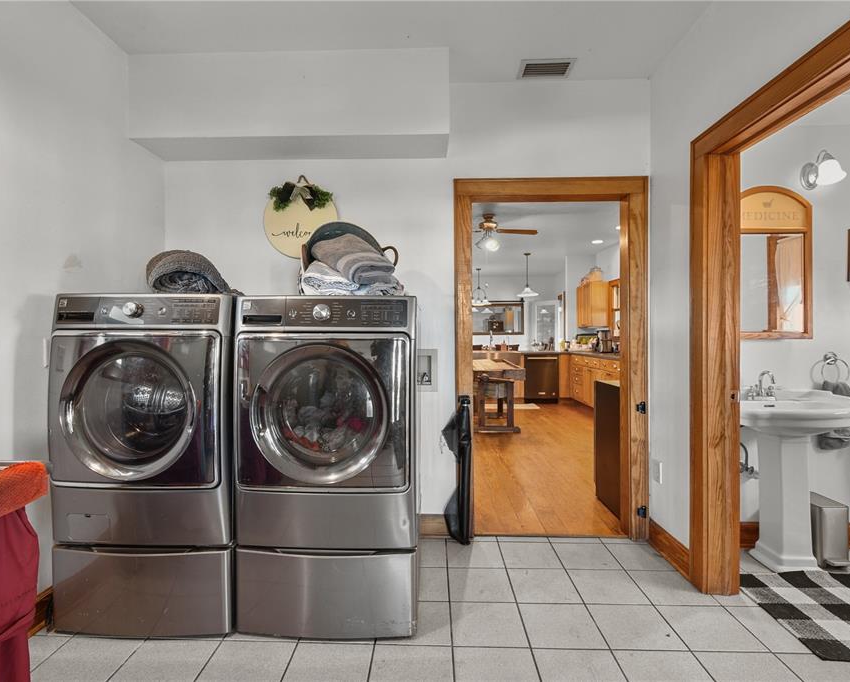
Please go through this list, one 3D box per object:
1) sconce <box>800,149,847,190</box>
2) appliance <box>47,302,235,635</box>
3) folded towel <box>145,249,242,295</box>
[{"bbox_3d":[2.211,-0.956,2.347,0.155,0.195,0.190,0,0,1],"label":"sconce"},{"bbox_3d":[-1.141,0.507,2.128,0.740,1.380,0.800,0,0,1],"label":"appliance"},{"bbox_3d":[-1.072,-0.309,2.010,0.370,0.200,0.310,0,0,1],"label":"folded towel"}]

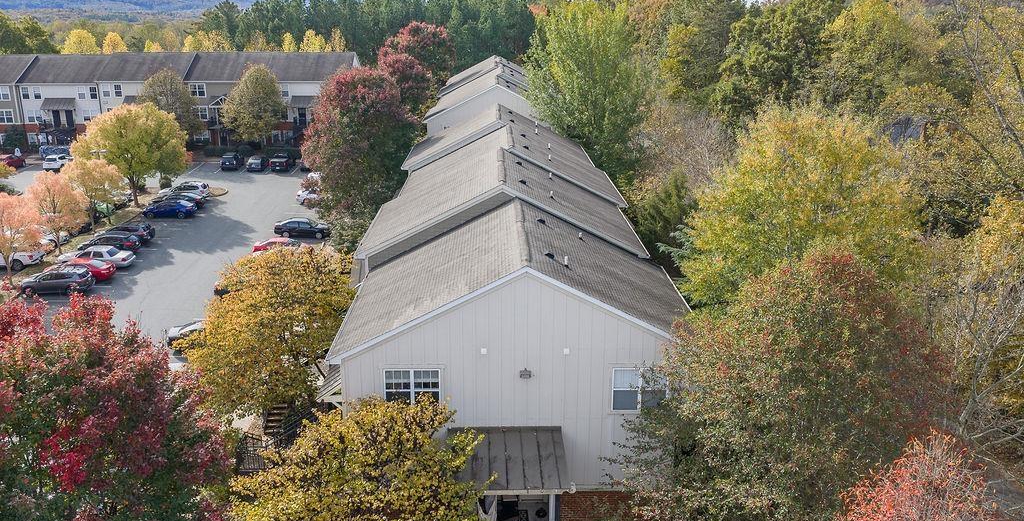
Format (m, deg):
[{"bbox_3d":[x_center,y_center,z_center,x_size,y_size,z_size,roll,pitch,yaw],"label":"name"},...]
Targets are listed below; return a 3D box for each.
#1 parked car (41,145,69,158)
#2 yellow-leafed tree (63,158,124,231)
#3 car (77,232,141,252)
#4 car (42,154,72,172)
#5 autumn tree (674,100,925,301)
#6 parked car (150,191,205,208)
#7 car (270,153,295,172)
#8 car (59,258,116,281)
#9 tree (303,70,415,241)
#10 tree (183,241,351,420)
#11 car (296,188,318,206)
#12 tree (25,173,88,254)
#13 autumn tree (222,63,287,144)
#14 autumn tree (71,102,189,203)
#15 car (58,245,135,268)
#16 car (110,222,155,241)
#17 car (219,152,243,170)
[{"bbox_3d":[-53.600,-12.777,93.635,1.850,1.650,4.500,2,17,8],"label":"parked car"},{"bbox_3d":[-34.000,-5.278,63.672,5.200,6.000,5.200,0,18,0],"label":"yellow-leafed tree"},{"bbox_3d":[-30.525,-1.163,60.337,4.450,1.480,1.800,-1,17,-5],"label":"car"},{"bbox_3d":[-52.320,-11.651,92.054,1.850,1.660,4.500,-1,17,-5],"label":"car"},{"bbox_3d":[14.456,0.147,40.892,11.600,16.010,11.600,0,17,0],"label":"autumn tree"},{"bbox_3d":[-30.792,-5.586,73.882,4.650,1.450,1.800,-1,17,-5],"label":"parked car"},{"bbox_3d":[-26.515,-11.590,91.770,1.920,1.720,5.100,-1,17,-5],"label":"car"},{"bbox_3d":[-28.600,0.575,52.128,4.750,1.430,1.830,0,17,-1],"label":"car"},{"bbox_3d":[-12.027,-8.414,62.814,9.600,13.410,9.600,-1,17,-5],"label":"tree"},{"bbox_3d":[-10.800,3.446,35.279,7.600,7.900,7.600,0,18,0],"label":"tree"},{"bbox_3d":[-17.200,-6.033,72.798,4.650,1.460,1.800,2,17,6],"label":"car"},{"bbox_3d":[-32.398,-3.294,56.882,4.700,5.910,4.700,0,17,0],"label":"tree"},{"bbox_3d":[-30.700,-18.024,95.072,7.600,10.500,7.600,0,18,0],"label":"autumn tree"},{"bbox_3d":[-33.443,-9.119,70.149,9.400,8.950,9.400,0,17,0],"label":"autumn tree"},{"bbox_3d":[-28.650,-0.230,54.600,5.200,1.460,1.950,0,17,-1],"label":"car"},{"bbox_3d":[-29.200,-2.066,59.998,4.500,1.680,1.800,0,17,-1],"label":"car"},{"bbox_3d":[-32.567,-11.761,92.325,1.840,1.700,4.500,-1,17,-5],"label":"car"}]

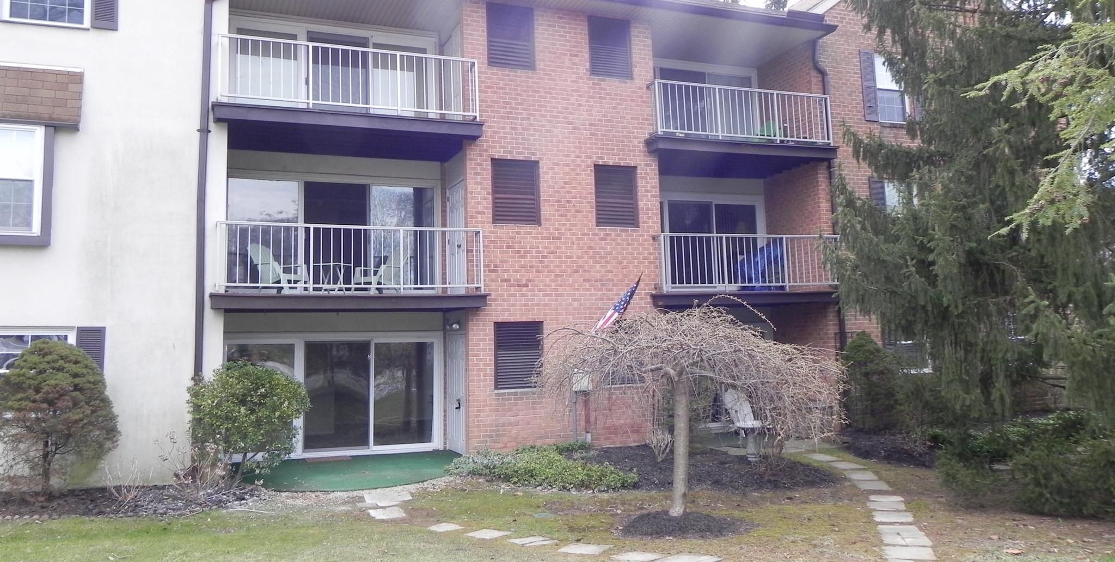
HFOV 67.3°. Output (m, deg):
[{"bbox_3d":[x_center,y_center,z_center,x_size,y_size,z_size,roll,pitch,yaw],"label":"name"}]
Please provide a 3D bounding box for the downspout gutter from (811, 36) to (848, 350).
[{"bbox_3d":[5.438,-1.260,16.533,0.300,7.230,0.180,0,-6,-20],"label":"downspout gutter"}]

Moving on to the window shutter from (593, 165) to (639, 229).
[{"bbox_3d":[1.038,-1.486,14.882,0.840,1.115,0.080,0,-6,-20],"label":"window shutter"}]

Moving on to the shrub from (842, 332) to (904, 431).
[{"bbox_3d":[5.508,1.760,14.665,1.030,1.740,0.999,1,-8,-20],"label":"shrub"}]

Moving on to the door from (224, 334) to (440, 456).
[{"bbox_3d":[-3.608,1.857,13.605,3.584,2.003,0.140,1,-8,-20],"label":"door"}]

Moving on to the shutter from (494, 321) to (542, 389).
[{"bbox_3d":[-0.631,1.247,13.967,0.860,1.115,0.080,0,-6,-20],"label":"shutter"}]

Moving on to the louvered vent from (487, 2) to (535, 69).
[{"bbox_3d":[-0.764,-4.052,13.915,0.815,1.083,0.080,1,-8,-20],"label":"louvered vent"}]

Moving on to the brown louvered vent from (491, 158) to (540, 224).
[{"bbox_3d":[-0.687,-1.455,13.824,0.829,1.078,0.108,0,-4,-22],"label":"brown louvered vent"}]

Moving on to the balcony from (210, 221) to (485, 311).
[{"bbox_3d":[-3.400,-0.115,13.715,4.135,1.270,2.080,0,-6,-20],"label":"balcony"}]

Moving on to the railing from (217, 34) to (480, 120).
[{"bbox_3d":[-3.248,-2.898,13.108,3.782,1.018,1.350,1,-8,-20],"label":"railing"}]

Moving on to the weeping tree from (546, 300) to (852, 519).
[{"bbox_3d":[1.302,1.267,8.358,2.920,2.066,2.831,1,-8,-20],"label":"weeping tree"}]

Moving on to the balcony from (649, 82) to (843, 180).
[{"bbox_3d":[3.201,-2.844,16.436,3.920,1.265,2.080,0,-6,-20],"label":"balcony"}]

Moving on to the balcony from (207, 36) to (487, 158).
[{"bbox_3d":[-3.488,-2.869,13.989,4.135,1.300,2.080,0,-6,-20],"label":"balcony"}]

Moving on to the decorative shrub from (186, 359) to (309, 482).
[{"bbox_3d":[-3.896,1.774,10.570,1.480,1.533,1.400,1,-8,-20],"label":"decorative shrub"}]

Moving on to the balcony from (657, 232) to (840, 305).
[{"bbox_3d":[3.289,-0.106,16.164,3.920,1.260,2.080,0,-6,-20],"label":"balcony"}]

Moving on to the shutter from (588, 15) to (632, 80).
[{"bbox_3d":[0.950,-4.208,15.153,0.840,1.130,0.080,0,-6,-20],"label":"shutter"}]

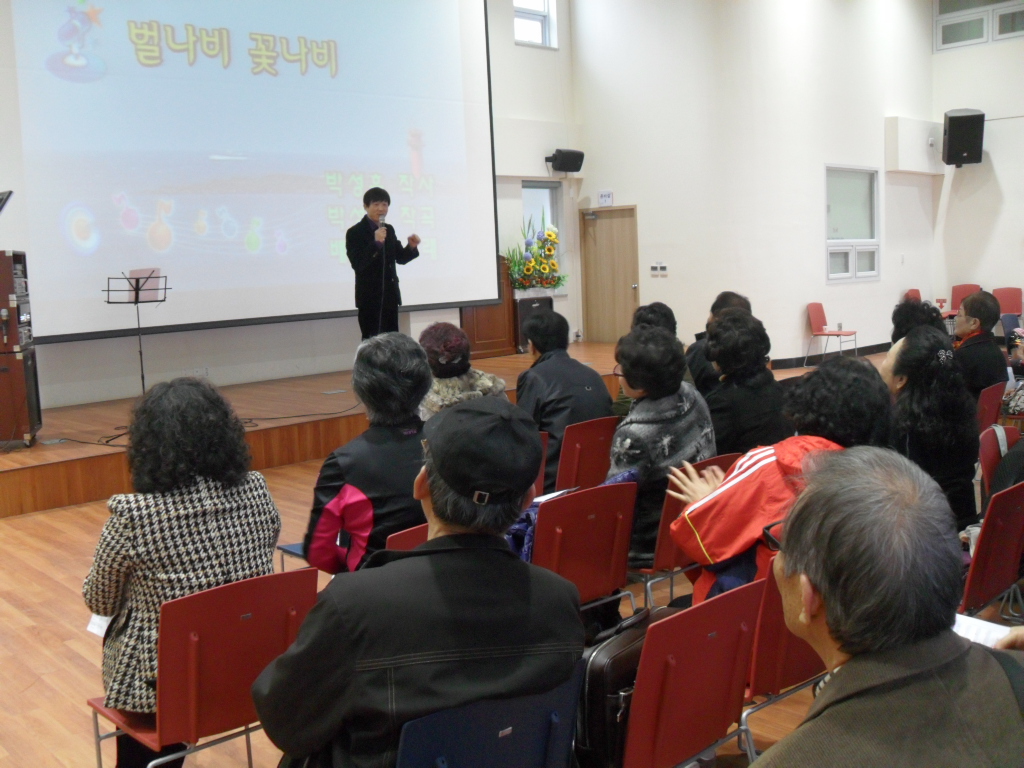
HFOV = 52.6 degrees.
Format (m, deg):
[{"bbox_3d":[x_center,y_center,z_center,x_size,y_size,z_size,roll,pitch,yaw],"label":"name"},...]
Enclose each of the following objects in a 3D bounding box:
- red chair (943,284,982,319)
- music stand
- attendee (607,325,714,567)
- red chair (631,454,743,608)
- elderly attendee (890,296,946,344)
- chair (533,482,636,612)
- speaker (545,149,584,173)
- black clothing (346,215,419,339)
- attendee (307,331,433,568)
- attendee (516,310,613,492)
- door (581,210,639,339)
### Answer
[{"bbox_3d":[6.149,-0.922,14.070,0.460,0.800,0.520,3,9,42],"label":"red chair"},{"bbox_3d":[-2.949,-0.243,8.100,0.530,1.310,0.450,-7,8,-30],"label":"music stand"},{"bbox_3d":[0.417,0.400,3.846,0.520,1.230,0.760,-8,9,-40],"label":"attendee"},{"bbox_3d":[0.534,0.629,3.734,0.460,0.790,0.520,-8,9,-40],"label":"red chair"},{"bbox_3d":[1.799,0.253,4.914,0.480,1.280,0.720,-9,9,-42],"label":"elderly attendee"},{"bbox_3d":[0.133,0.725,3.578,0.440,0.810,0.510,-7,8,-35],"label":"chair"},{"bbox_3d":[0.740,-3.057,14.195,0.330,0.250,0.270,-6,28,-27],"label":"speaker"},{"bbox_3d":[-1.049,-0.647,8.325,0.600,1.420,0.380,-4,7,-14],"label":"black clothing"},{"bbox_3d":[-0.428,0.500,3.149,0.540,1.270,0.760,-7,8,-33],"label":"attendee"},{"bbox_3d":[0.109,0.293,4.857,0.530,1.240,0.780,-7,8,-35],"label":"attendee"},{"bbox_3d":[1.428,-1.534,14.713,0.120,1.920,1.100,-9,9,-42],"label":"door"}]

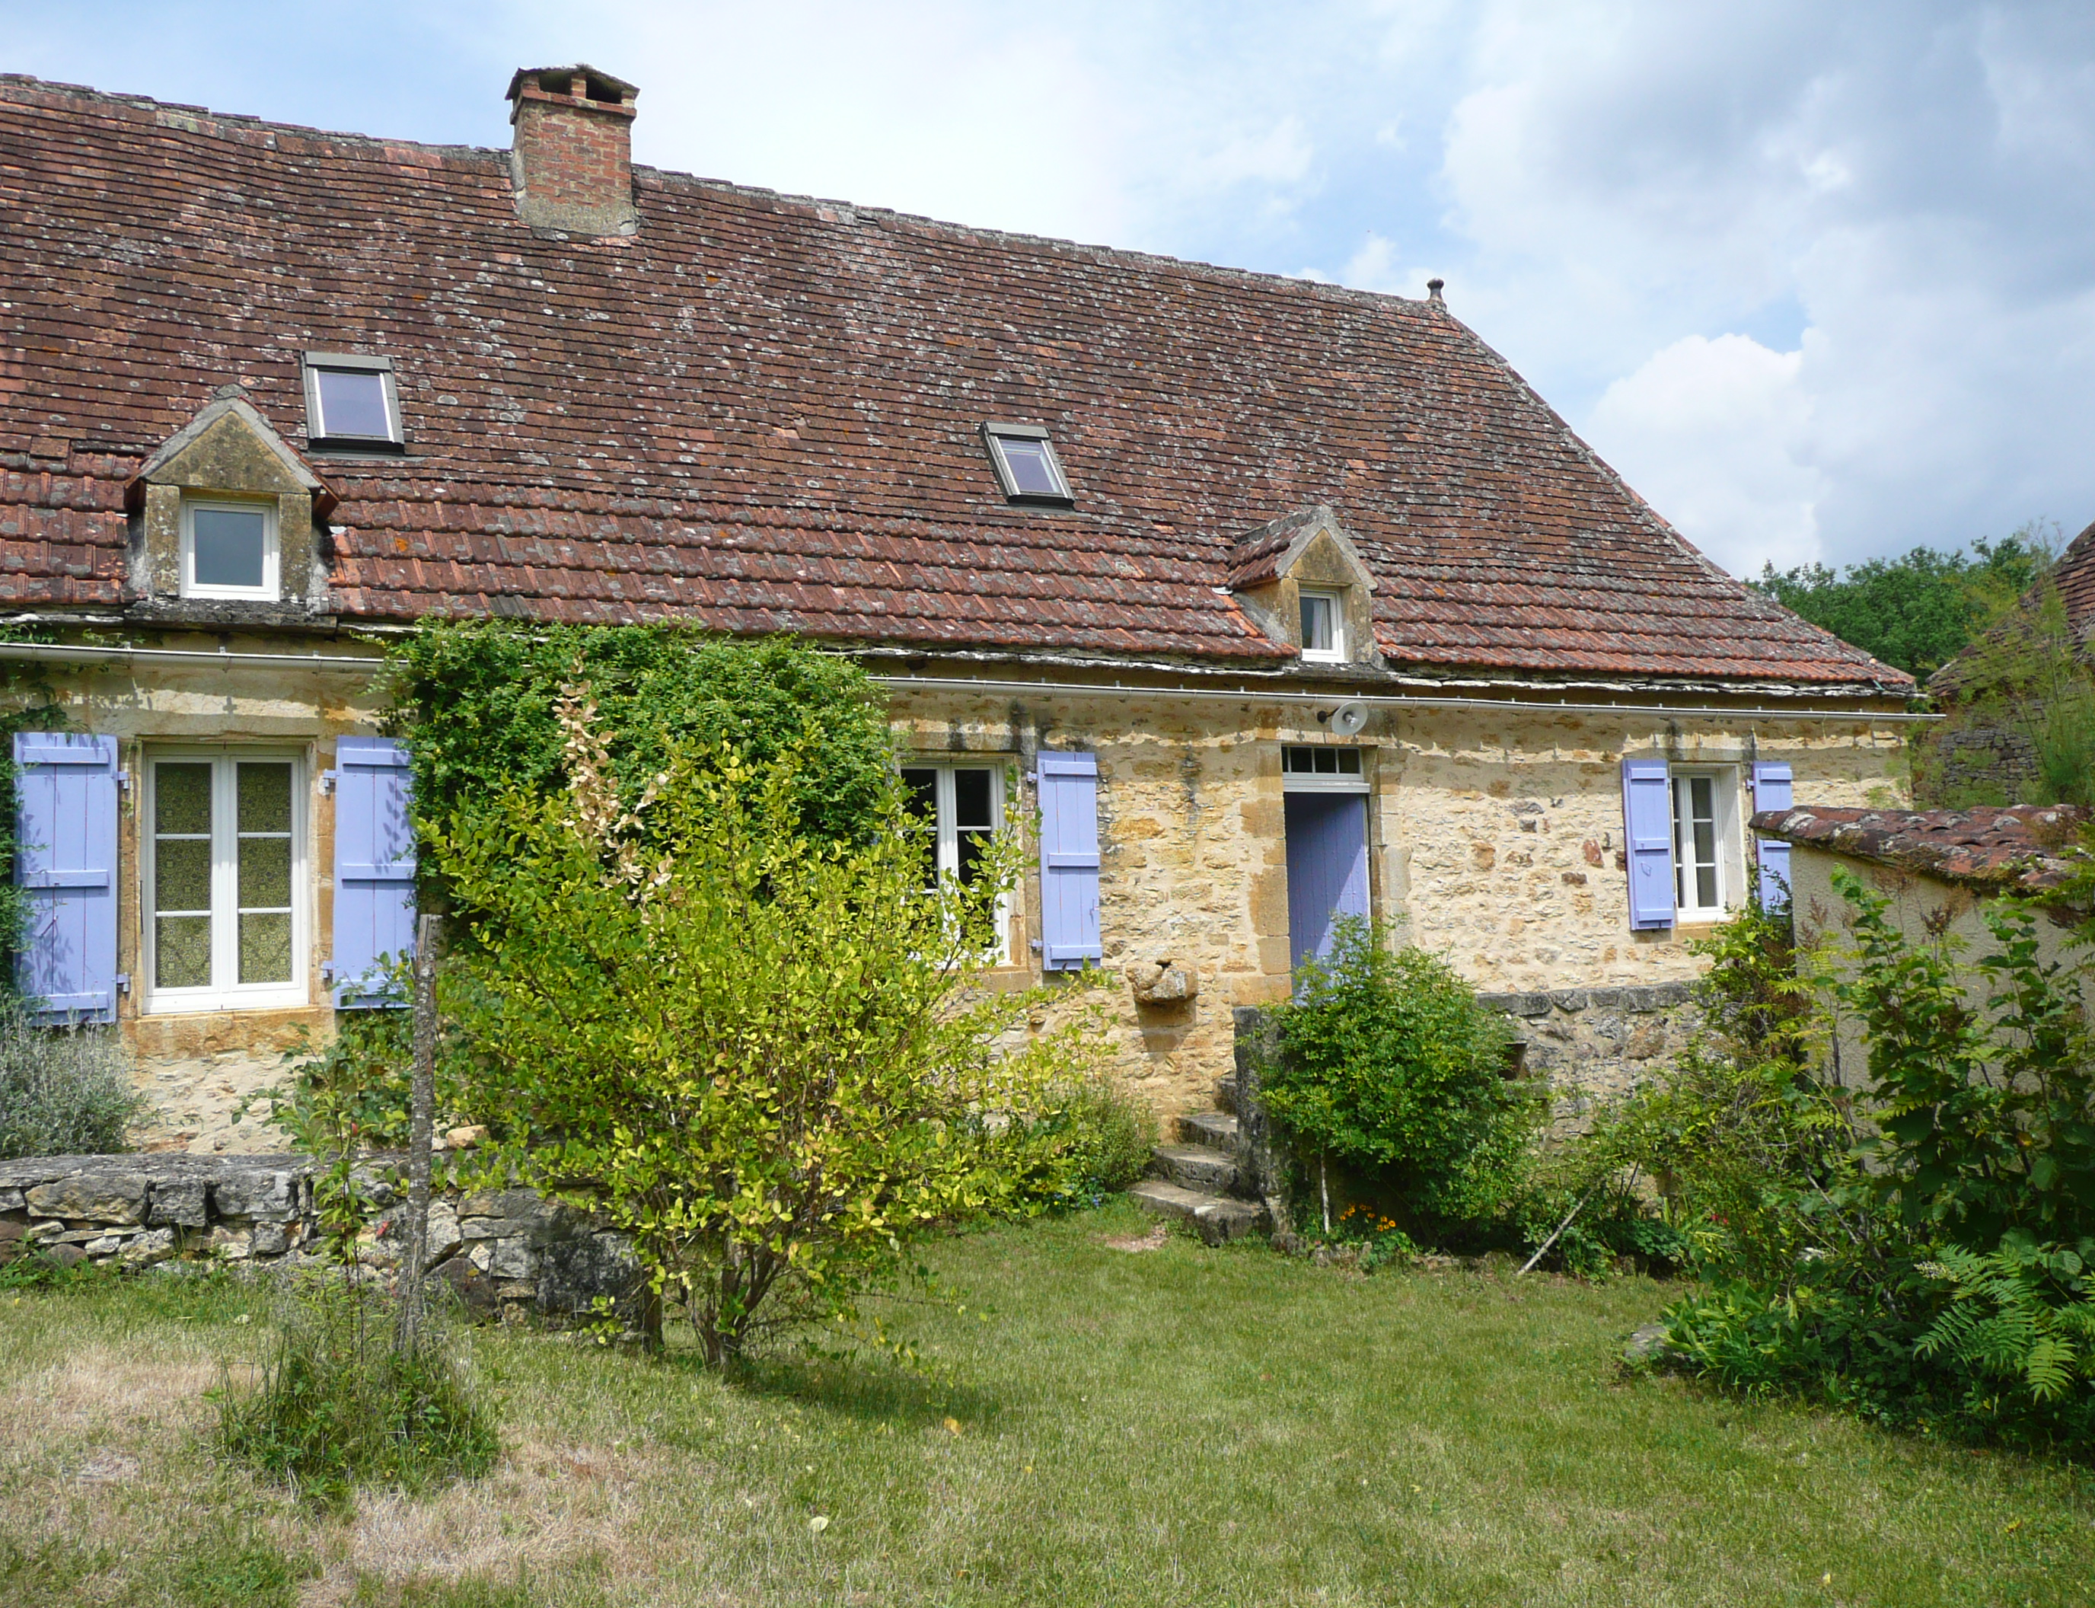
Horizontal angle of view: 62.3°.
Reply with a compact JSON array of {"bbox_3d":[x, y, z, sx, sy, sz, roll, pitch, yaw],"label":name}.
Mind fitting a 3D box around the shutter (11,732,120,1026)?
[{"bbox_3d":[-4.945,0.382,8.743,0.449,1.459,0.060,0,-4,-27],"label":"shutter"}]

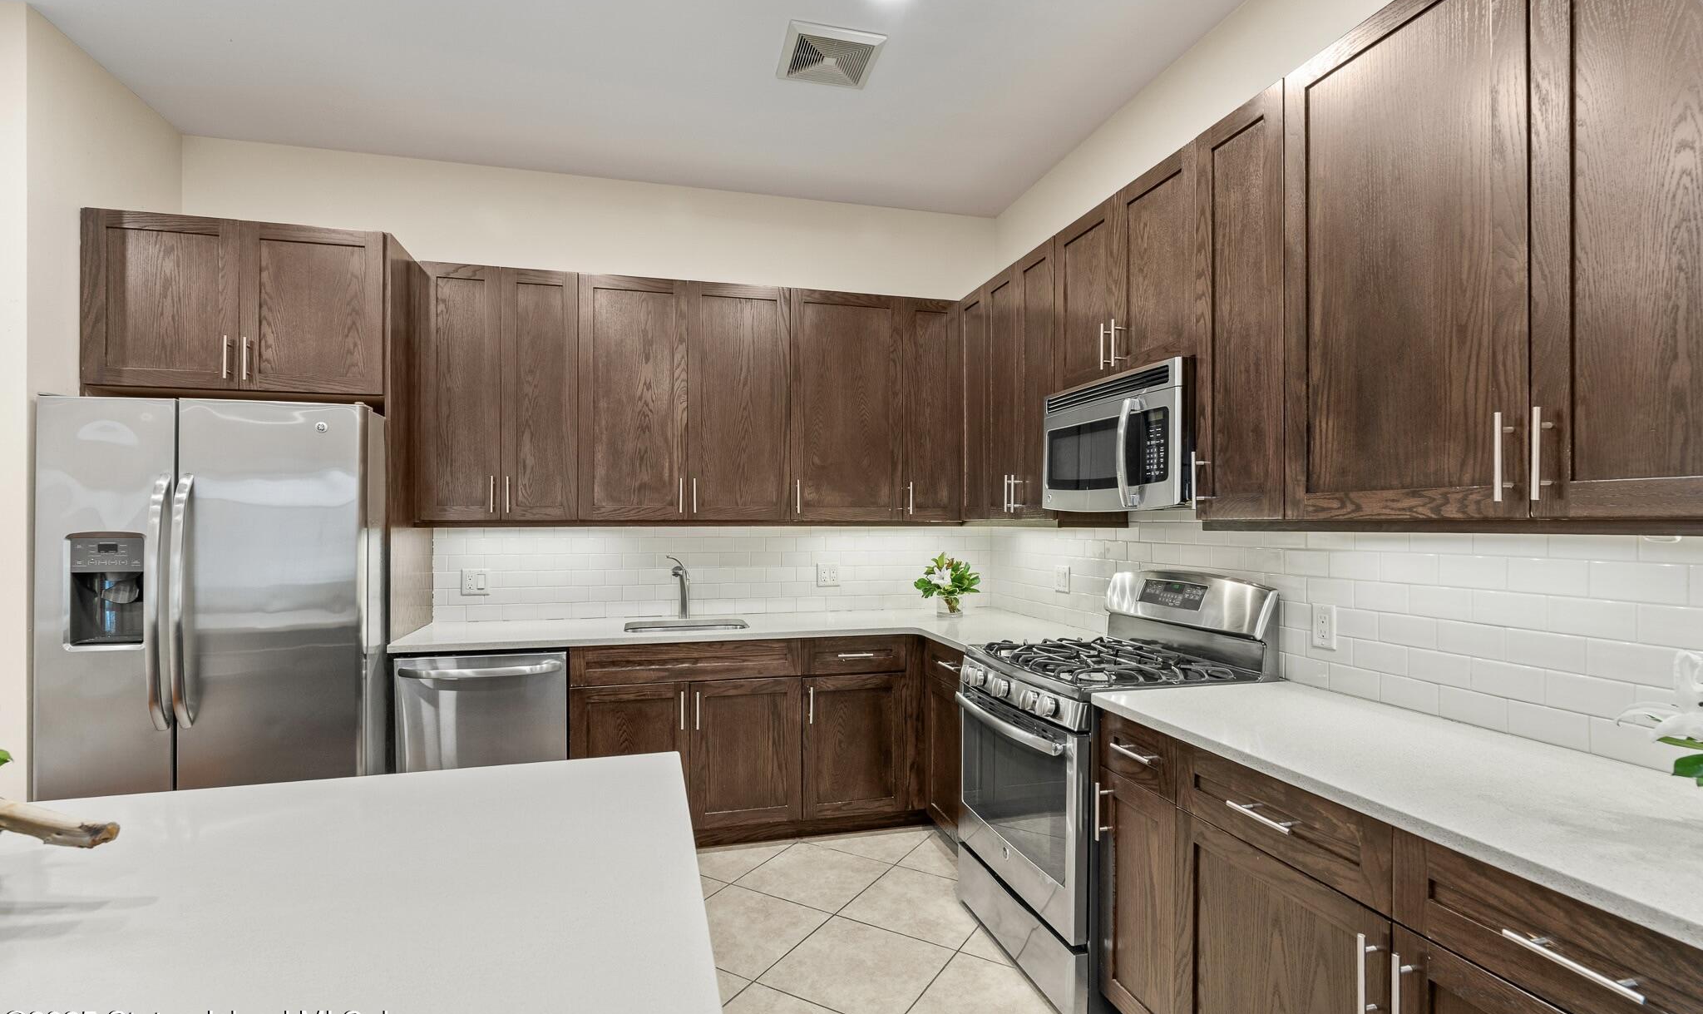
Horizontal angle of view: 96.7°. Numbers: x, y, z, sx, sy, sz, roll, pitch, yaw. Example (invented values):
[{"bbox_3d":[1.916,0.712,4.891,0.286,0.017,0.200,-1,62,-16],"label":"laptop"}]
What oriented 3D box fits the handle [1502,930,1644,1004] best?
[{"bbox_3d":[0.968,0.608,1.009,0.038,0.013,0.160,0,-1,-15],"label":"handle"}]

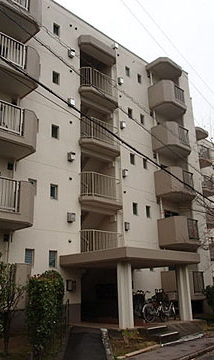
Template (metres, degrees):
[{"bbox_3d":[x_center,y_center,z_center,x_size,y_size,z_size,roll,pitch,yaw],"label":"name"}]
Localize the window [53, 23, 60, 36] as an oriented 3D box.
[{"bbox_3d":[-2.412,-7.164,16.681,0.385,0.658,0.121,15,-24,-42],"label":"window"}]

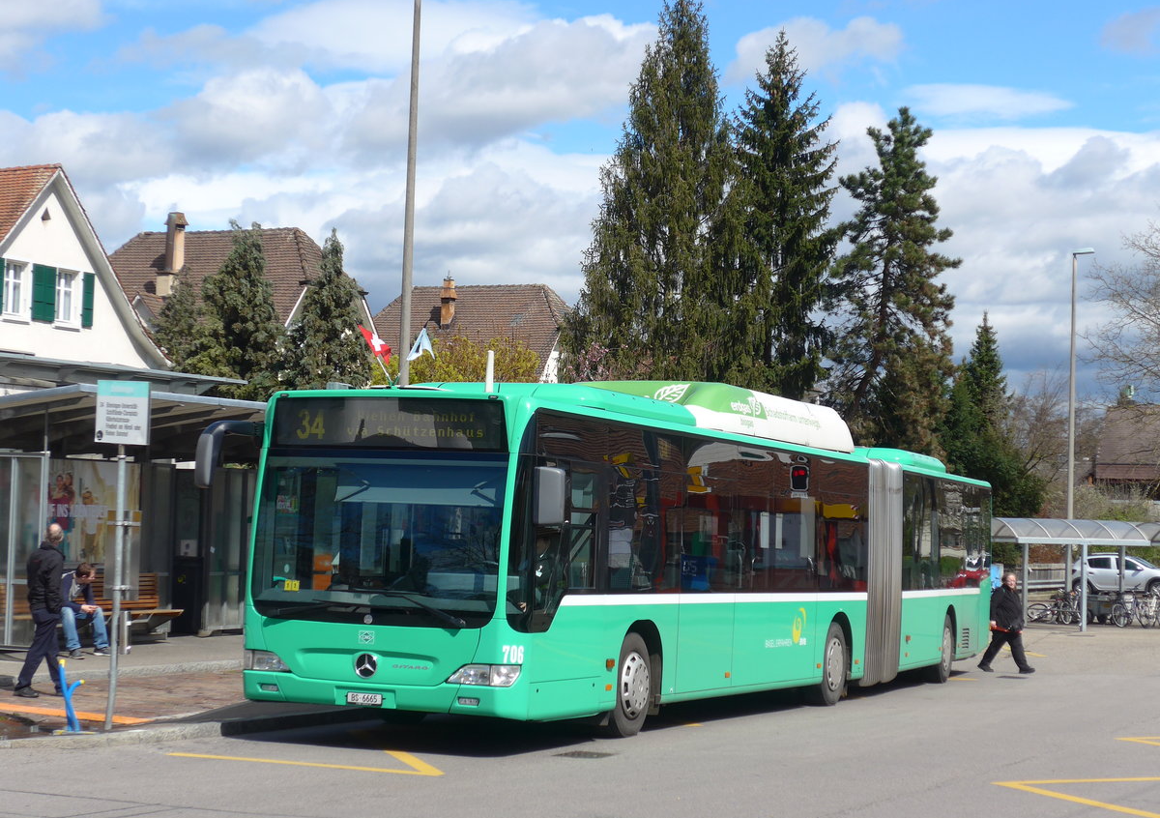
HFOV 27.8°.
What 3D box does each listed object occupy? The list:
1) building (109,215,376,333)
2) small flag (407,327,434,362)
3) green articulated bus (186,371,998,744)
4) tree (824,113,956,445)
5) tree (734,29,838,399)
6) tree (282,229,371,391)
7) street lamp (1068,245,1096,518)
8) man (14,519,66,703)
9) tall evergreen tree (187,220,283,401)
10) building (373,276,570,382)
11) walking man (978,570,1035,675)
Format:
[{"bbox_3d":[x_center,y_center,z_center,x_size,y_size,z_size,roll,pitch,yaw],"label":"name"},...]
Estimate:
[{"bbox_3d":[-11.614,-0.152,74.666,8.200,11.900,8.500,0,-4,28],"label":"building"},{"bbox_3d":[-1.303,-0.531,19.100,0.240,0.290,0.120,0,-4,22],"label":"small flag"},{"bbox_3d":[1.760,1.654,27.001,2.800,3.340,17.950,0,-4,22],"label":"green articulated bus"},{"bbox_3d":[9.532,-1.568,72.528,4.300,15.700,4.300,2,-3,0],"label":"tree"},{"bbox_3d":[5.985,-2.792,71.464,4.400,17.810,4.400,2,-3,0],"label":"tree"},{"bbox_3d":[-6.826,0.203,61.702,2.700,9.910,2.700,2,-3,0],"label":"tree"},{"bbox_3d":[13.262,0.749,62.696,0.750,10.110,0.250,2,-3,0],"label":"street lamp"},{"bbox_3d":[-5.234,1.955,22.700,0.620,1.700,0.520,4,-4,-35],"label":"man"},{"bbox_3d":[-9.282,0.039,61.696,3.100,10.090,3.100,2,-3,0],"label":"tall evergreen tree"},{"bbox_3d":[-3.873,0.991,86.666,8.200,11.510,8.500,0,-4,25],"label":"building"},{"bbox_3d":[6.514,3.246,35.800,0.820,1.610,0.580,0,-4,25],"label":"walking man"}]

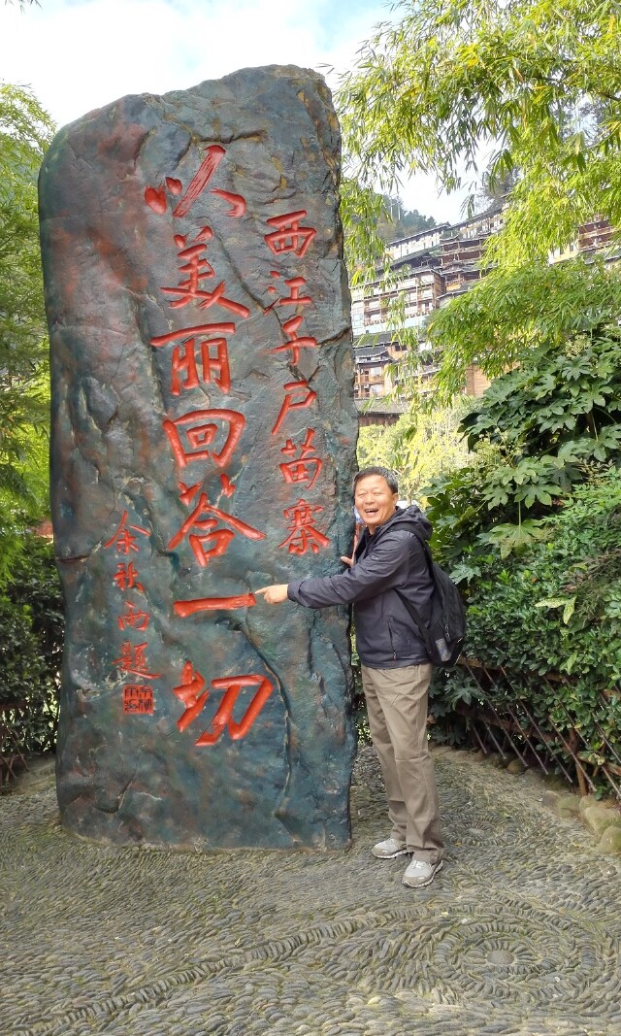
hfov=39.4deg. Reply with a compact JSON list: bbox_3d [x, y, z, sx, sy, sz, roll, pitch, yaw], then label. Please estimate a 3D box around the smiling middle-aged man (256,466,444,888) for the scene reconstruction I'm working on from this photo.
[{"bbox_3d":[0.200,0.620,3.610,0.710,1.680,0.560,0,0,-26],"label":"smiling middle-aged man"}]

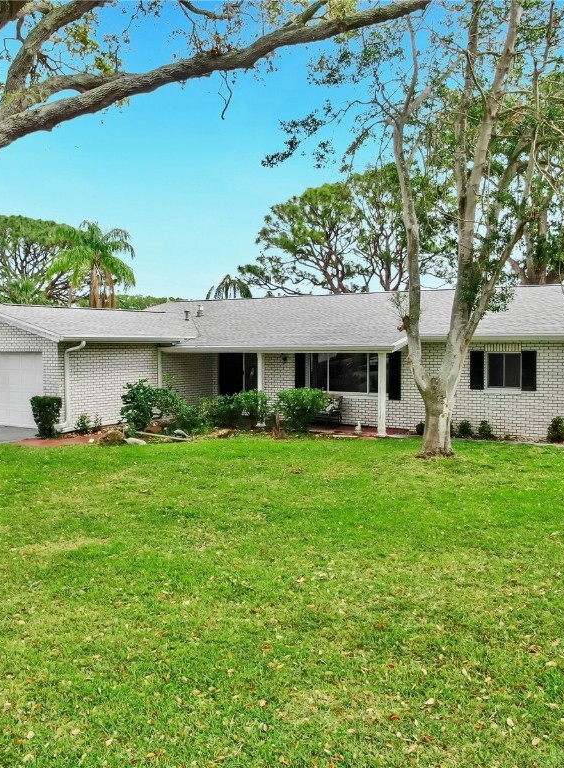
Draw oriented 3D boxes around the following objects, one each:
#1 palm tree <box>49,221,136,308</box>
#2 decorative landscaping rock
[{"bbox_3d":[-9.741,-3.988,36.835,4.590,8.890,4.590,0,3,0],"label":"palm tree"},{"bbox_3d":[-4.108,1.264,17.231,0.660,0.380,0.500,0,3,0],"label":"decorative landscaping rock"}]

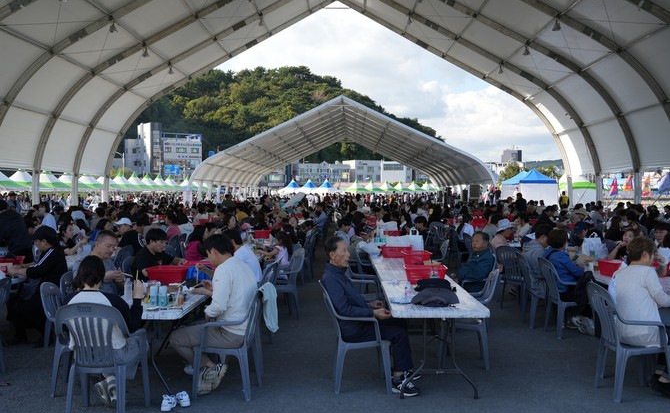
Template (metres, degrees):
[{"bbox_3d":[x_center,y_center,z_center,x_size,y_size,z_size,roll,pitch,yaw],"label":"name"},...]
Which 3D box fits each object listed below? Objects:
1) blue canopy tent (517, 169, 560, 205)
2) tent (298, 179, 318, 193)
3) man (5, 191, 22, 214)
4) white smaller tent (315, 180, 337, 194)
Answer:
[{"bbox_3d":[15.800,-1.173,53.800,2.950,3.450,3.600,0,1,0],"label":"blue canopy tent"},{"bbox_3d":[-5.740,-3.786,152.500,4.600,4.650,4.600,1,1,33],"label":"tent"},{"bbox_3d":[-9.840,0.387,20.500,0.380,1.690,0.550,1,1,24],"label":"man"},{"bbox_3d":[-1.790,-3.735,150.000,4.600,4.650,4.600,1,1,33],"label":"white smaller tent"}]

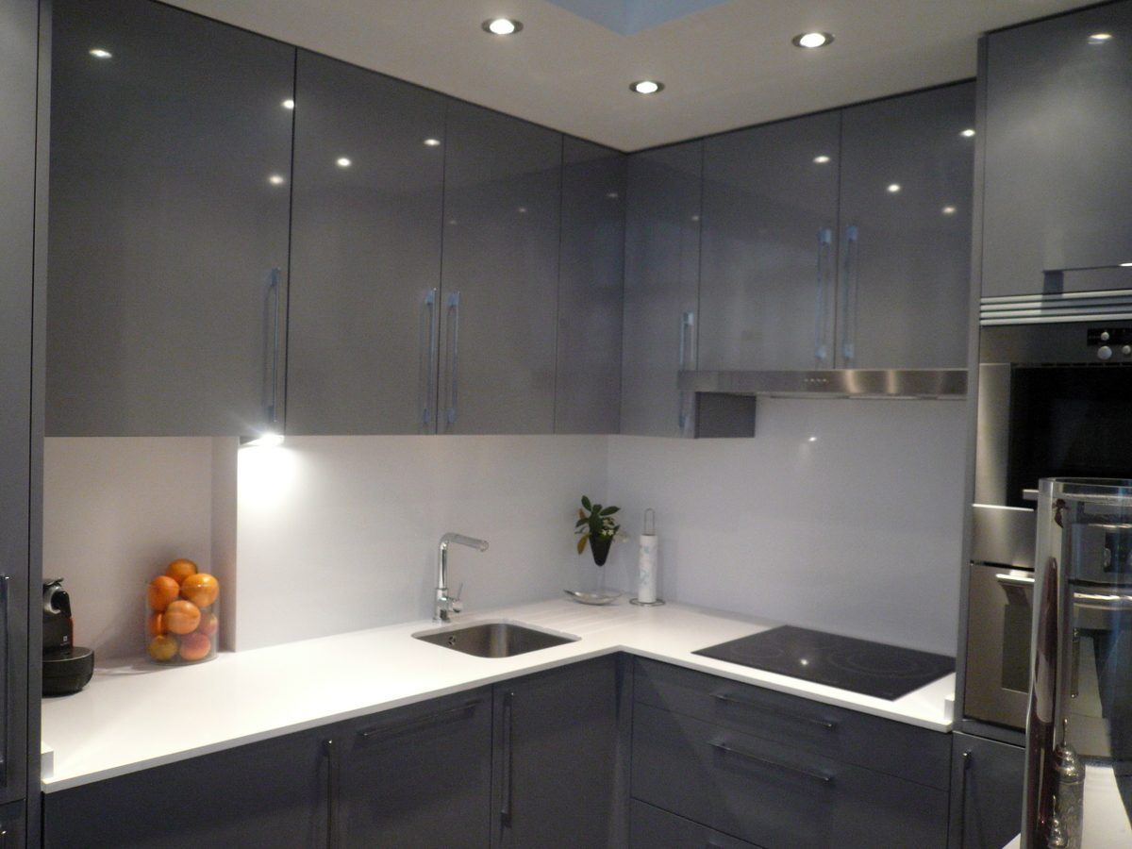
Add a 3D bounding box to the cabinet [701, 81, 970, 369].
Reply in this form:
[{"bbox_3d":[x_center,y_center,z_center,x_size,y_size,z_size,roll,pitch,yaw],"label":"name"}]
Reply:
[{"bbox_3d":[0.858,-0.509,2.664,0.870,0.713,0.365,2,1,41],"label":"cabinet"}]

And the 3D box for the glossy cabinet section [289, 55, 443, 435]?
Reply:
[{"bbox_3d":[-0.613,-0.436,2.436,0.339,0.910,0.448,2,1,45],"label":"glossy cabinet section"}]

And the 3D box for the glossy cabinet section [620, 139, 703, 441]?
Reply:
[{"bbox_3d":[0.417,-0.415,3.023,0.308,0.910,0.339,2,1,45],"label":"glossy cabinet section"}]

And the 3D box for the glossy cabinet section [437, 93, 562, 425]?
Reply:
[{"bbox_3d":[-0.299,-0.431,2.756,0.339,0.910,0.448,2,1,45],"label":"glossy cabinet section"}]

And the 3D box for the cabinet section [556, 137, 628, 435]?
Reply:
[{"bbox_3d":[-0.037,-0.427,3.022,0.339,0.910,0.299,2,1,45],"label":"cabinet section"}]

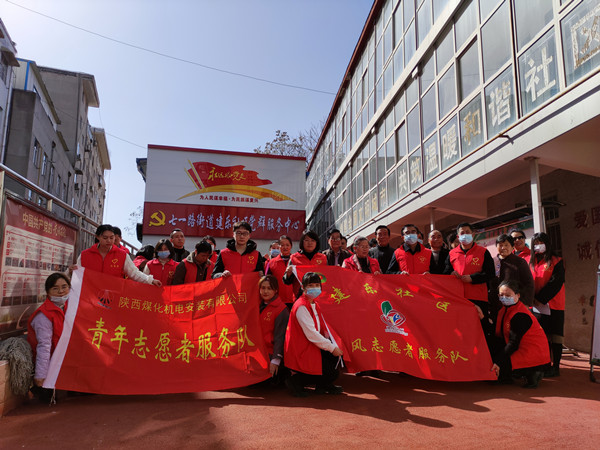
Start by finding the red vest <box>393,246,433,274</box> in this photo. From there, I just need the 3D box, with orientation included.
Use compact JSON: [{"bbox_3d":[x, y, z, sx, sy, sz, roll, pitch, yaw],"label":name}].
[{"bbox_3d":[1.200,0.513,4.540,0.420,0.620,0.270,-1,-7,11],"label":"red vest"}]

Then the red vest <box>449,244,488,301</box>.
[{"bbox_3d":[1.747,0.486,4.480,0.410,0.610,0.270,-3,-8,25],"label":"red vest"}]

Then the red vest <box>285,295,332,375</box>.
[{"bbox_3d":[0.068,0.998,3.950,0.290,0.660,0.420,-3,-11,41],"label":"red vest"}]

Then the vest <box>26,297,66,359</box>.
[{"bbox_3d":[-2.217,0.920,3.850,0.280,0.580,0.400,3,-4,37],"label":"vest"}]

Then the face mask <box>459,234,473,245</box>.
[{"bbox_3d":[1.833,0.166,4.800,0.150,0.115,0.090,-3,-9,21],"label":"face mask"}]

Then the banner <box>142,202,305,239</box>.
[{"bbox_3d":[-2.166,-0.105,13.000,4.780,0.970,0.080,2,-9,-12],"label":"banner"}]

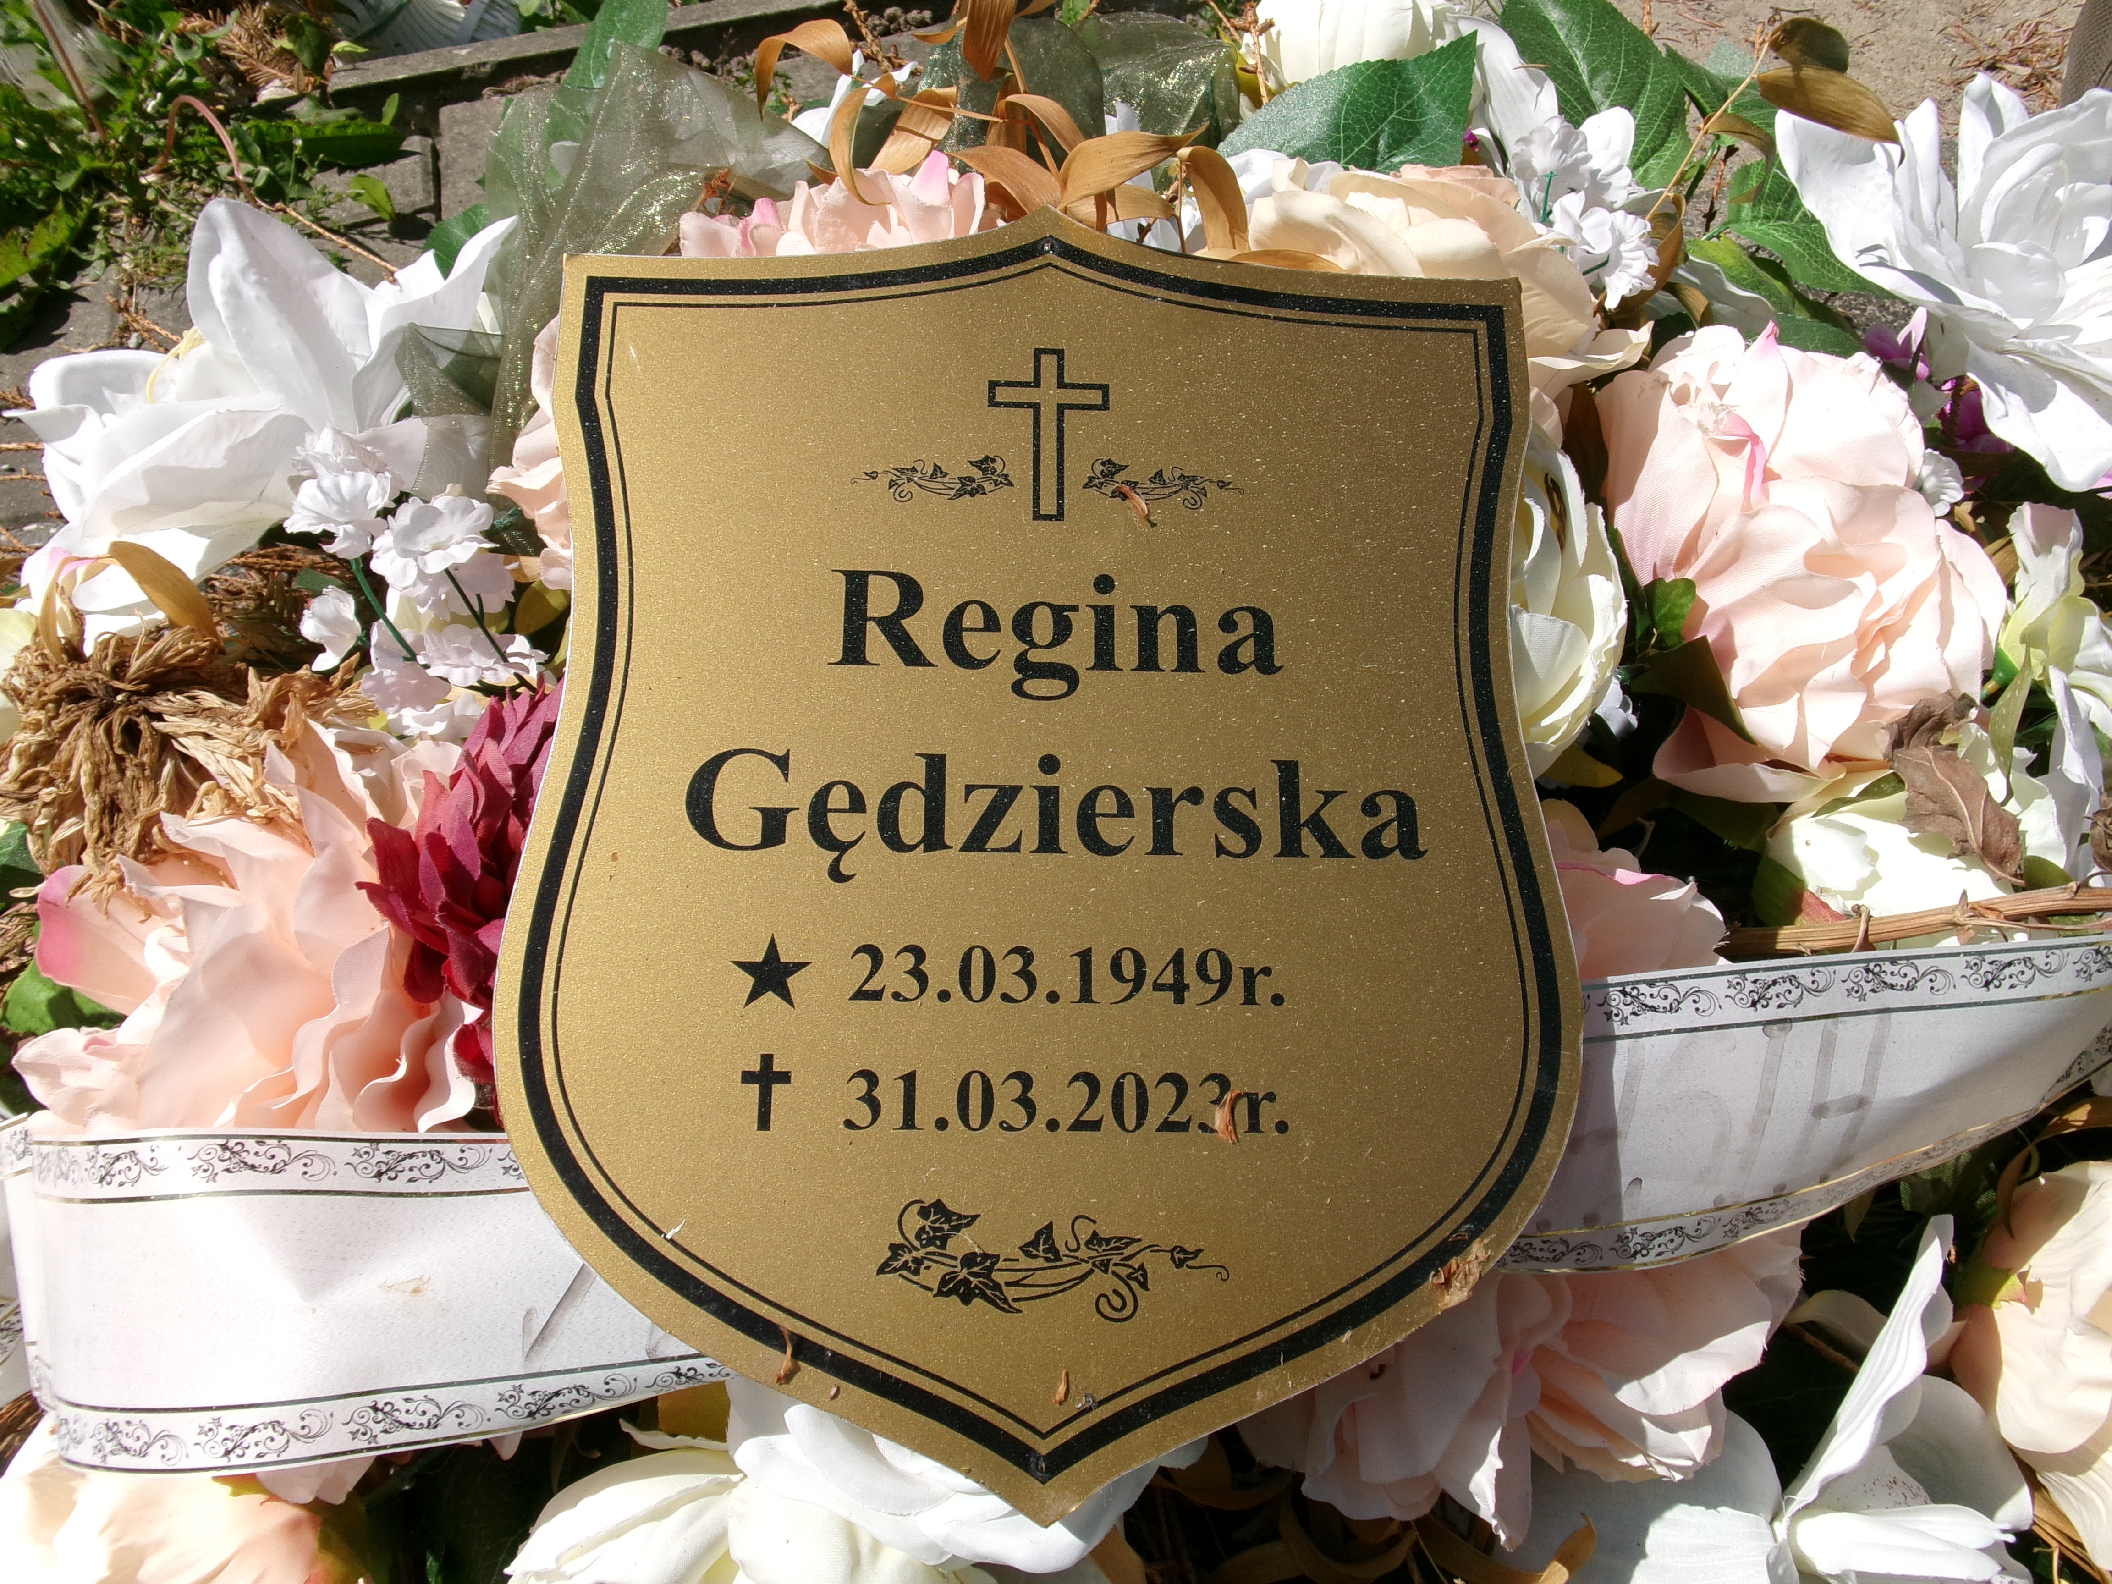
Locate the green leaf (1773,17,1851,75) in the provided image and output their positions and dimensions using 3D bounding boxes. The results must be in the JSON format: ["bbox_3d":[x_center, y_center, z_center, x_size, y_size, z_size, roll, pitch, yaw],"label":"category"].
[{"bbox_3d":[0.226,-0.223,0.510,0.028,0.015,0.022,18,53,6],"label":"green leaf"}]

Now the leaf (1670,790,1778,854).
[{"bbox_3d":[0.185,0.006,0.475,0.038,0.012,0.026,18,55,13],"label":"leaf"}]

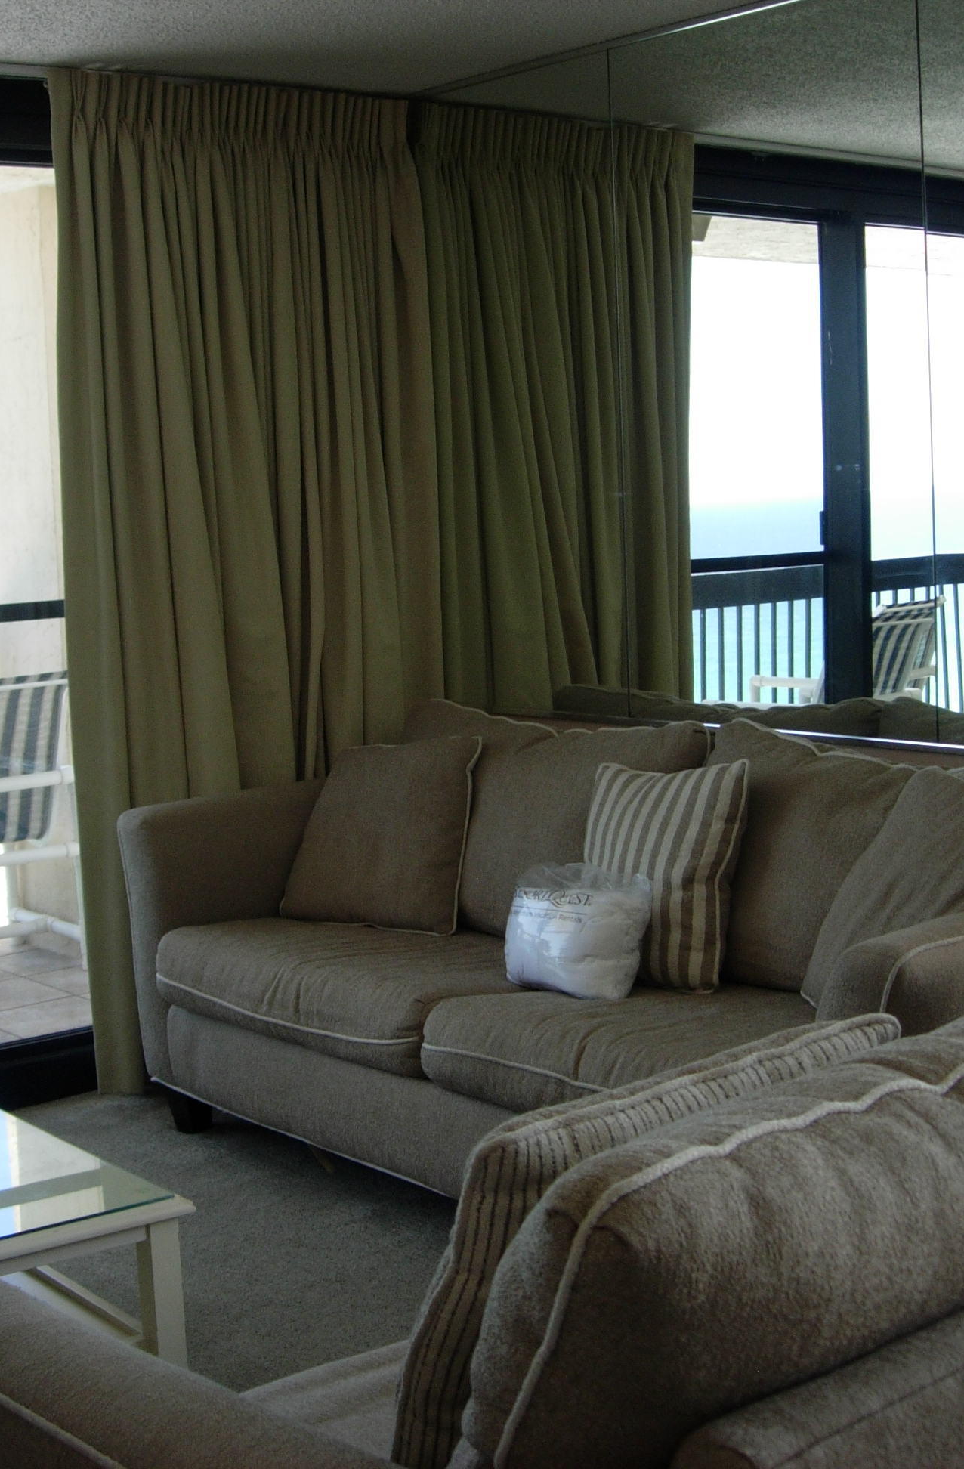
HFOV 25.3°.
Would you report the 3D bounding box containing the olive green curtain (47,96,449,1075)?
[{"bbox_3d":[-0.531,-0.379,5.232,1.030,2.363,0.172,-7,7,-35],"label":"olive green curtain"}]

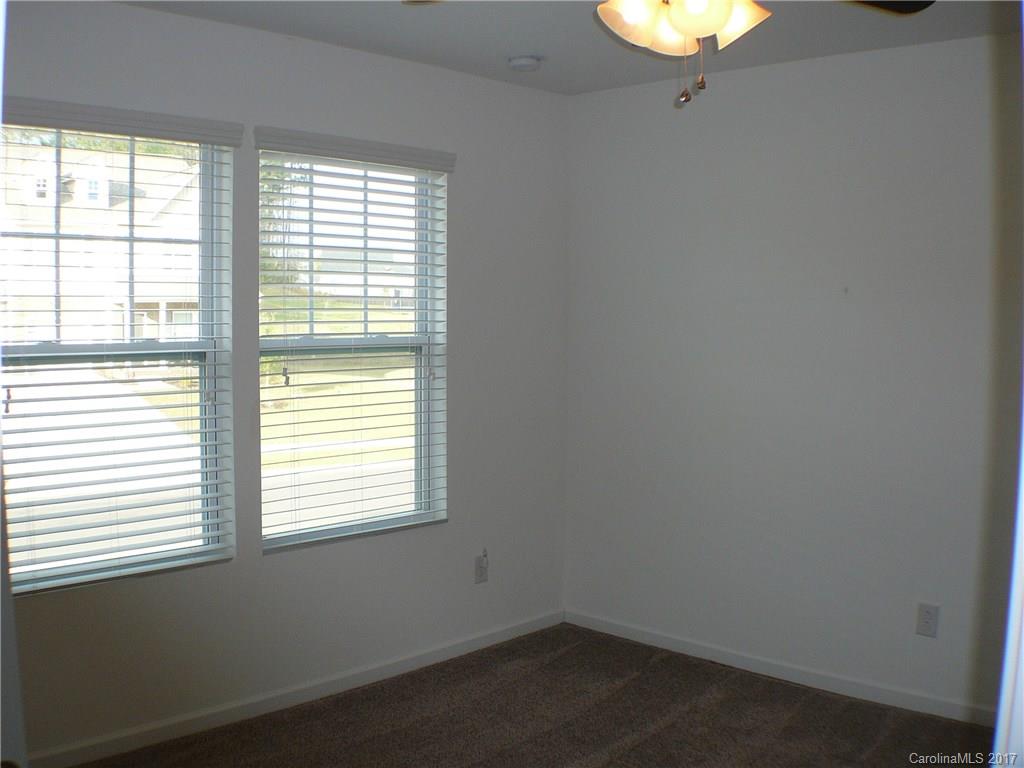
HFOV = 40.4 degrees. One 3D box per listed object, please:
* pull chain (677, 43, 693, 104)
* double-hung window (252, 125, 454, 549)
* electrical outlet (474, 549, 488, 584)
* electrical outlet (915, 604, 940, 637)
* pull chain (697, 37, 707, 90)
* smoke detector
[{"bbox_3d":[0.386,-0.689,3.080,0.025,0.135,0.025,1,3,0],"label":"pull chain"},{"bbox_3d":[-0.610,-0.135,5.275,0.110,1.420,0.950,4,4,41],"label":"double-hung window"},{"bbox_3d":[-0.124,0.775,5.817,0.012,0.117,0.074,4,4,41],"label":"electrical outlet"},{"bbox_3d":[1.486,0.847,4.973,0.074,0.117,0.011,4,4,44],"label":"electrical outlet"},{"bbox_3d":[0.420,-0.708,3.080,0.020,0.115,0.020,1,3,0],"label":"pull chain"},{"bbox_3d":[0.048,-1.214,5.285,0.132,0.043,0.132,1,3,0],"label":"smoke detector"}]

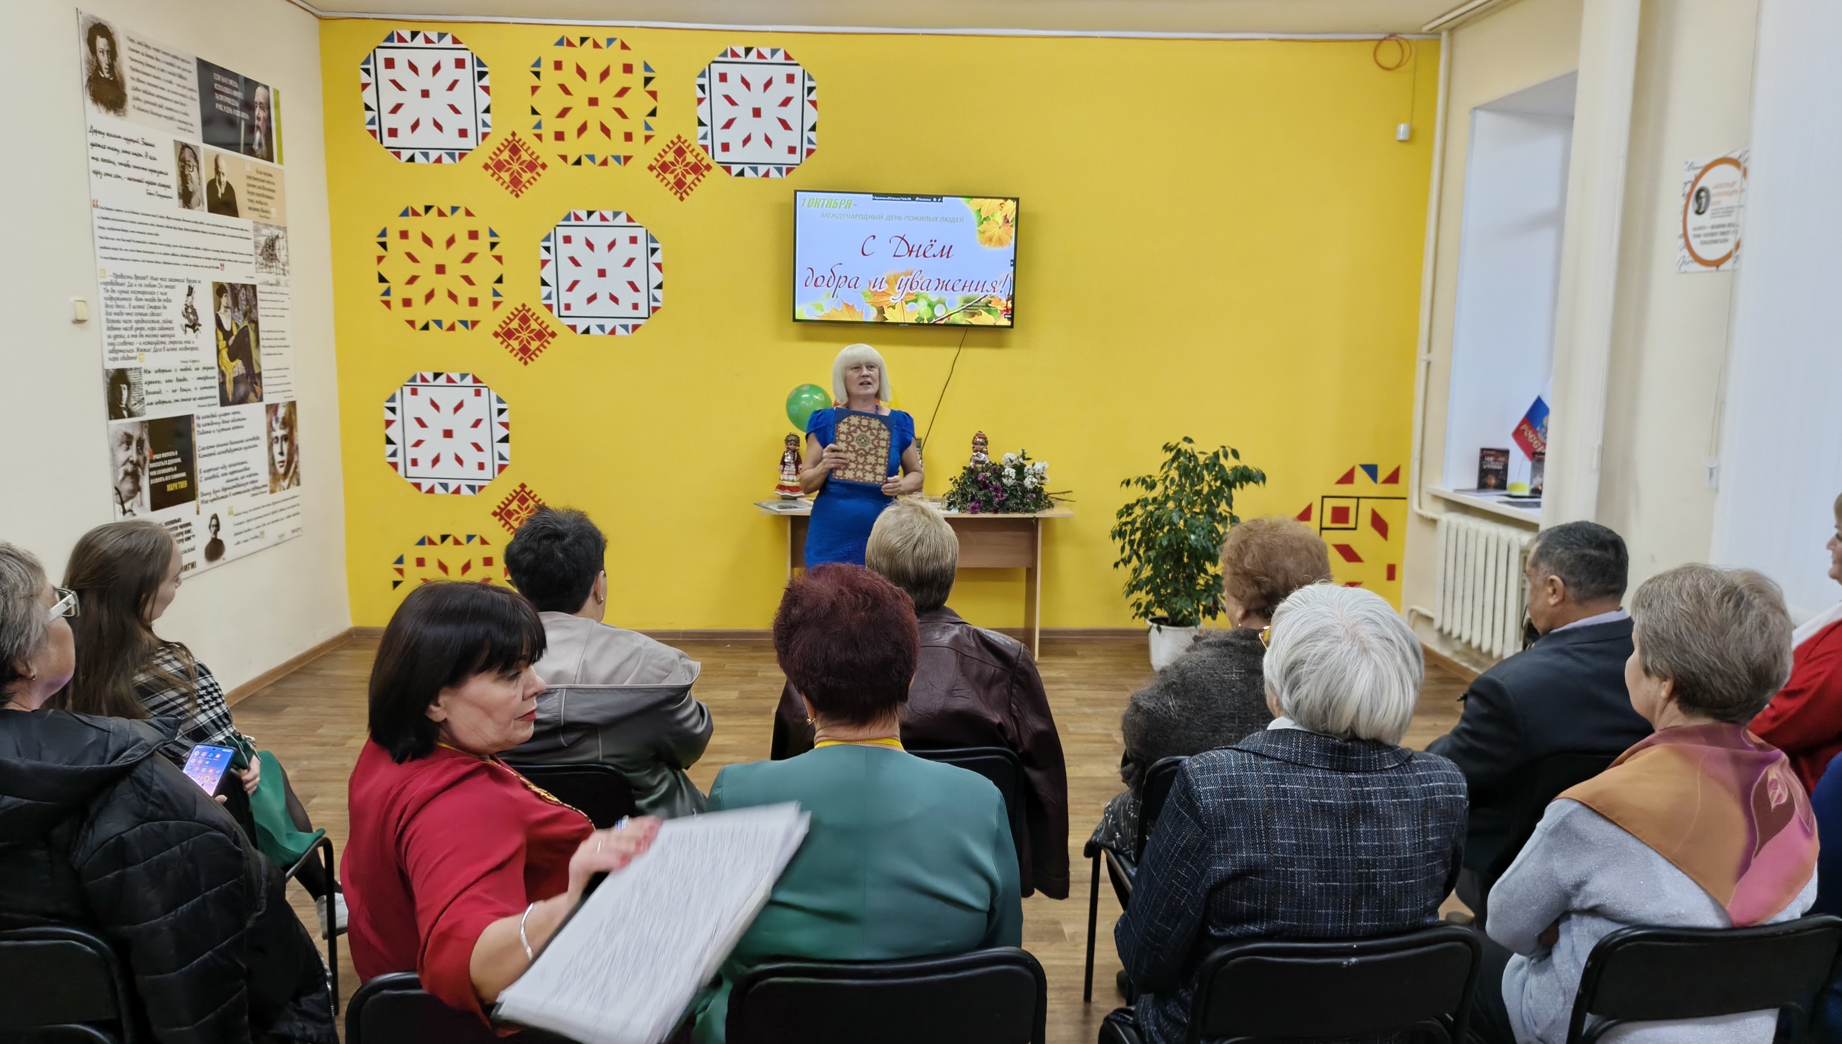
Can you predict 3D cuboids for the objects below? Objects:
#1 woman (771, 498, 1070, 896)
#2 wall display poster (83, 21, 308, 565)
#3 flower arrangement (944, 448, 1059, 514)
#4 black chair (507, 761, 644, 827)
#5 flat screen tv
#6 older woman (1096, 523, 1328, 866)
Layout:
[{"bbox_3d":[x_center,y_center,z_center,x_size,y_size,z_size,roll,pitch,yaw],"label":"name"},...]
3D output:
[{"bbox_3d":[-0.013,0.565,2.742,0.590,1.290,0.800,0,8,-2],"label":"woman"},{"bbox_3d":[-3.022,-0.885,5.215,0.020,2.120,1.460,1,8,-2],"label":"wall display poster"},{"bbox_3d":[0.427,-0.217,6.320,0.600,0.330,0.360,1,8,-2],"label":"flower arrangement"},{"bbox_3d":[-0.781,0.830,2.696,0.500,0.800,0.560,0,8,-6],"label":"black chair"},{"bbox_3d":[-0.078,-1.354,6.291,1.135,0.655,0.070,0,8,-2],"label":"flat screen tv"},{"bbox_3d":[0.699,0.593,2.797,0.560,1.280,0.780,-1,8,-12],"label":"older woman"}]

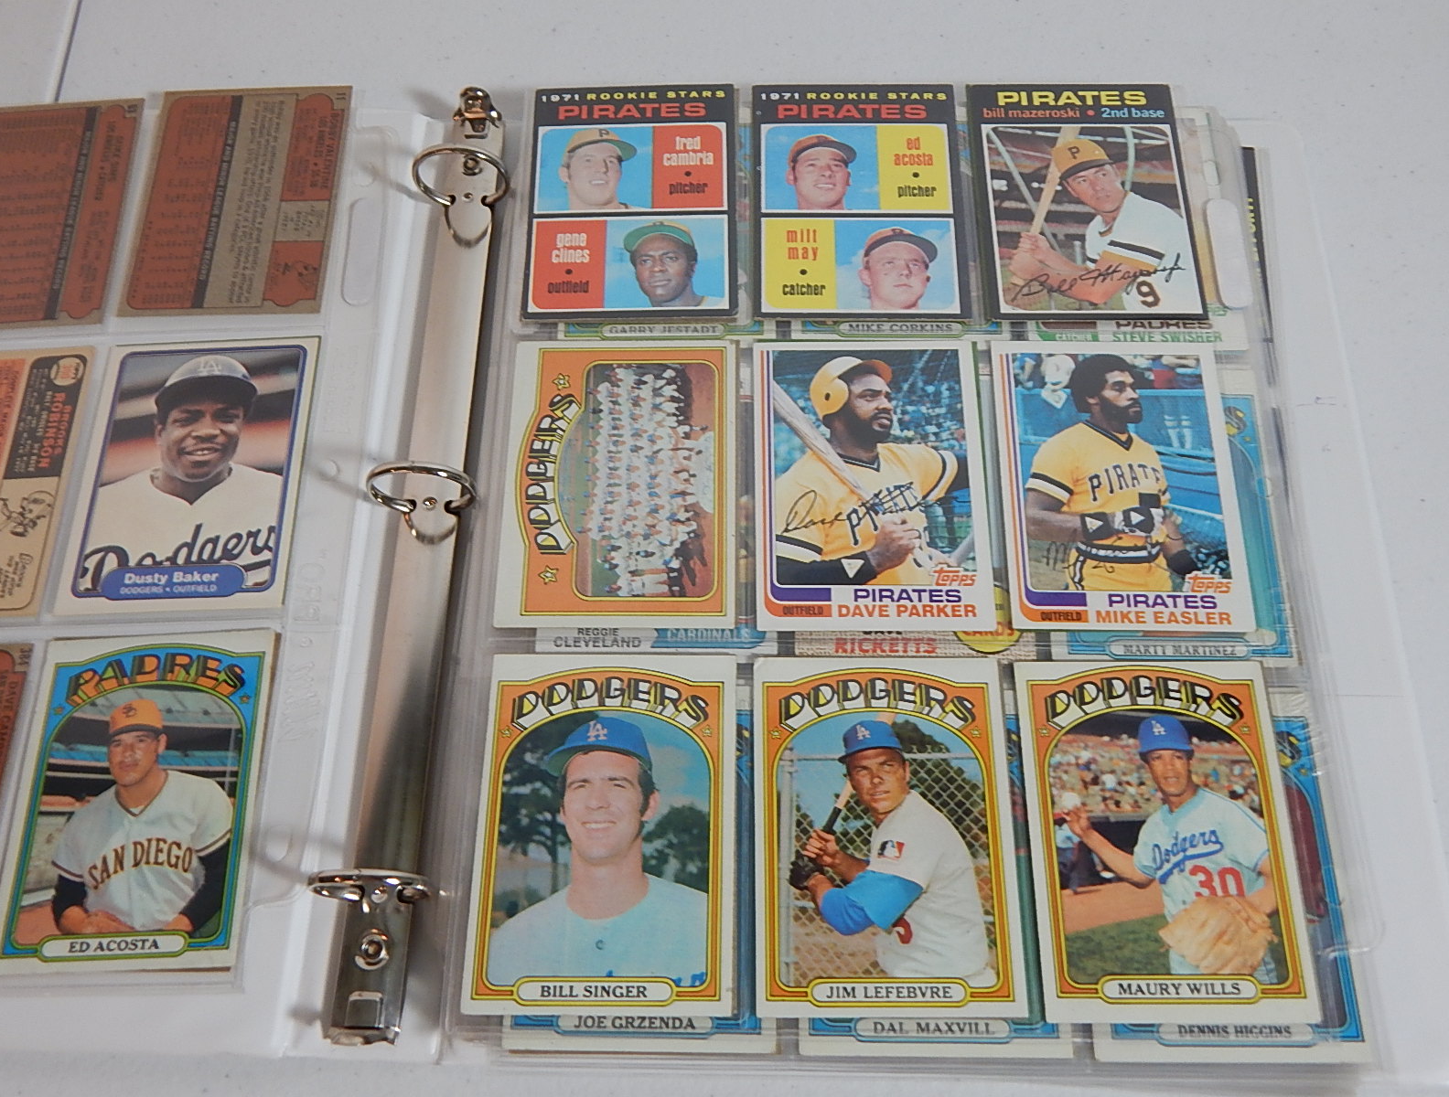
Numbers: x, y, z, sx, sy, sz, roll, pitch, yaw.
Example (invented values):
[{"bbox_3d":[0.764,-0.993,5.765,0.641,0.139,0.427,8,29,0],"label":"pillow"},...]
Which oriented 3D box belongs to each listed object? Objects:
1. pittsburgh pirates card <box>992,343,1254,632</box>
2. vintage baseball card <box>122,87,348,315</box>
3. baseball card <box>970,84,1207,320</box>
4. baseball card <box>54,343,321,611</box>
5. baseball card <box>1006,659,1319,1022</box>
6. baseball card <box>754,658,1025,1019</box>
[{"bbox_3d":[0.109,-0.019,0.363,0.064,0.001,0.089,1,66,1],"label":"pittsburgh pirates card"},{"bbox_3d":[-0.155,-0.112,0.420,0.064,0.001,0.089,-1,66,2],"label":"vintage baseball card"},{"bbox_3d":[0.110,-0.108,0.403,0.064,0.001,0.089,0,66,1],"label":"baseball card"},{"bbox_3d":[-0.155,-0.022,0.382,0.064,0.001,0.089,-2,66,2],"label":"baseball card"},{"bbox_3d":[0.107,0.070,0.323,0.064,0.001,0.089,0,66,1],"label":"baseball card"},{"bbox_3d":[0.040,0.070,0.326,0.064,0.001,0.089,0,66,1],"label":"baseball card"}]

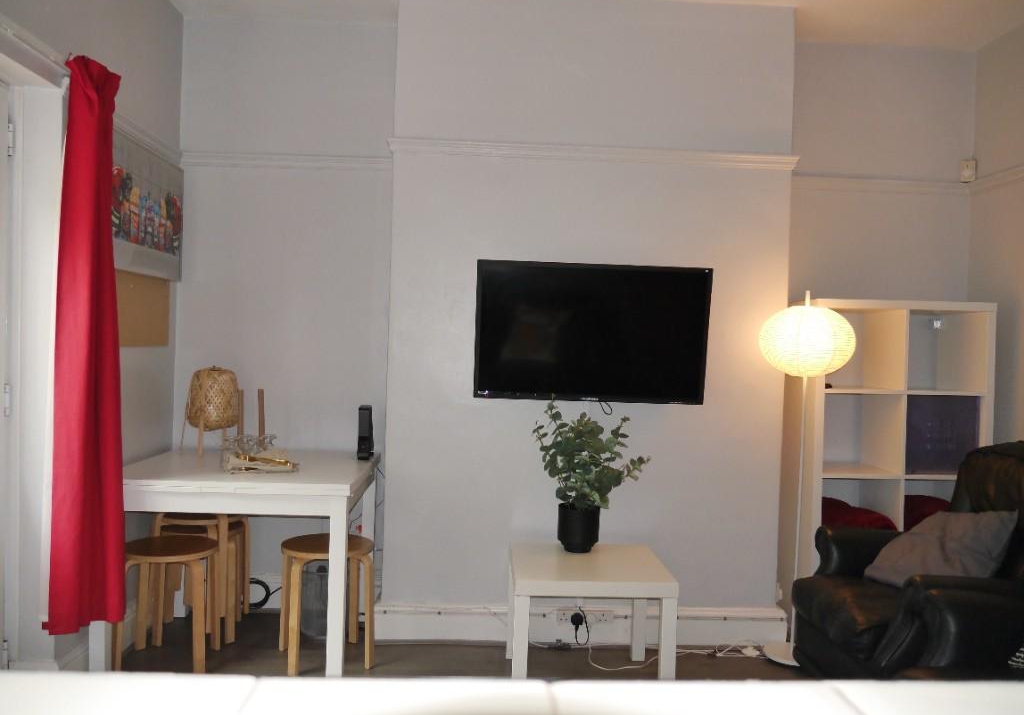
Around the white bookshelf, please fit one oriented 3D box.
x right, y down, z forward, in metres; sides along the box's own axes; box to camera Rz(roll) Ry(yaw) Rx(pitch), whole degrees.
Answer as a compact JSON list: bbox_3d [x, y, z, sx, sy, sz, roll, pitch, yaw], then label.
[{"bbox_3d":[1.619,0.494,3.652,0.770,1.470,0.390,2,1,-3],"label":"white bookshelf"}]

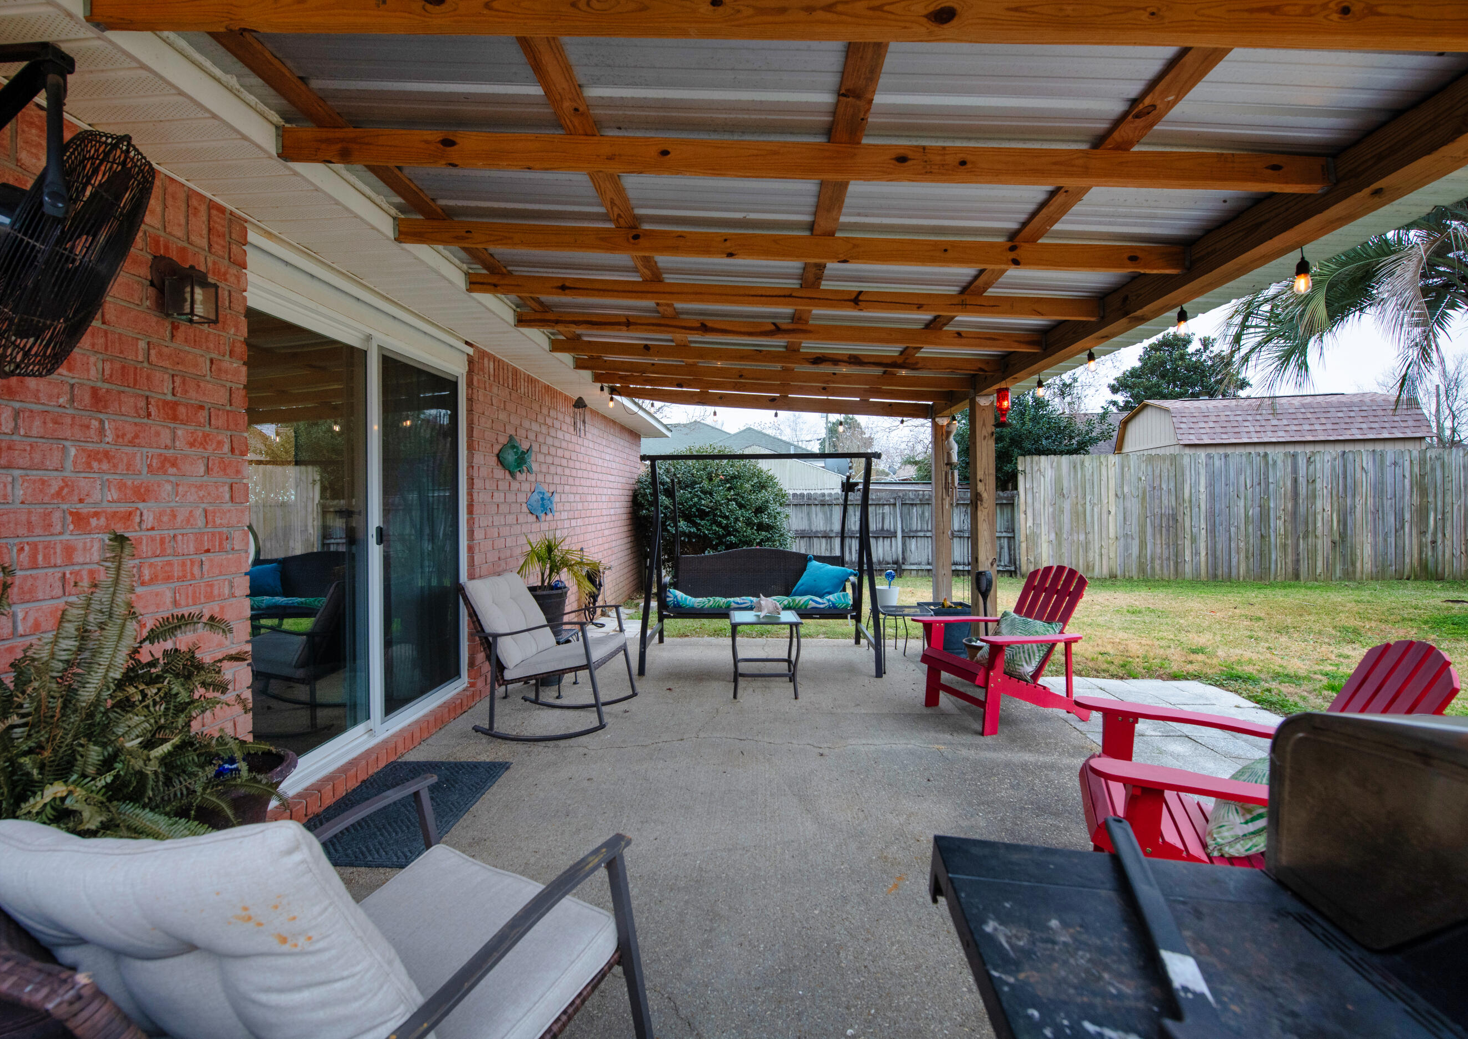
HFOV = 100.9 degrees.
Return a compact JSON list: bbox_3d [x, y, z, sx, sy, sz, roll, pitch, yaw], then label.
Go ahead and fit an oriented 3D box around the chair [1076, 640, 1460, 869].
[{"bbox_3d":[1.547,0.782,1.849,0.850,0.900,0.740,1,2,25],"label":"chair"}]

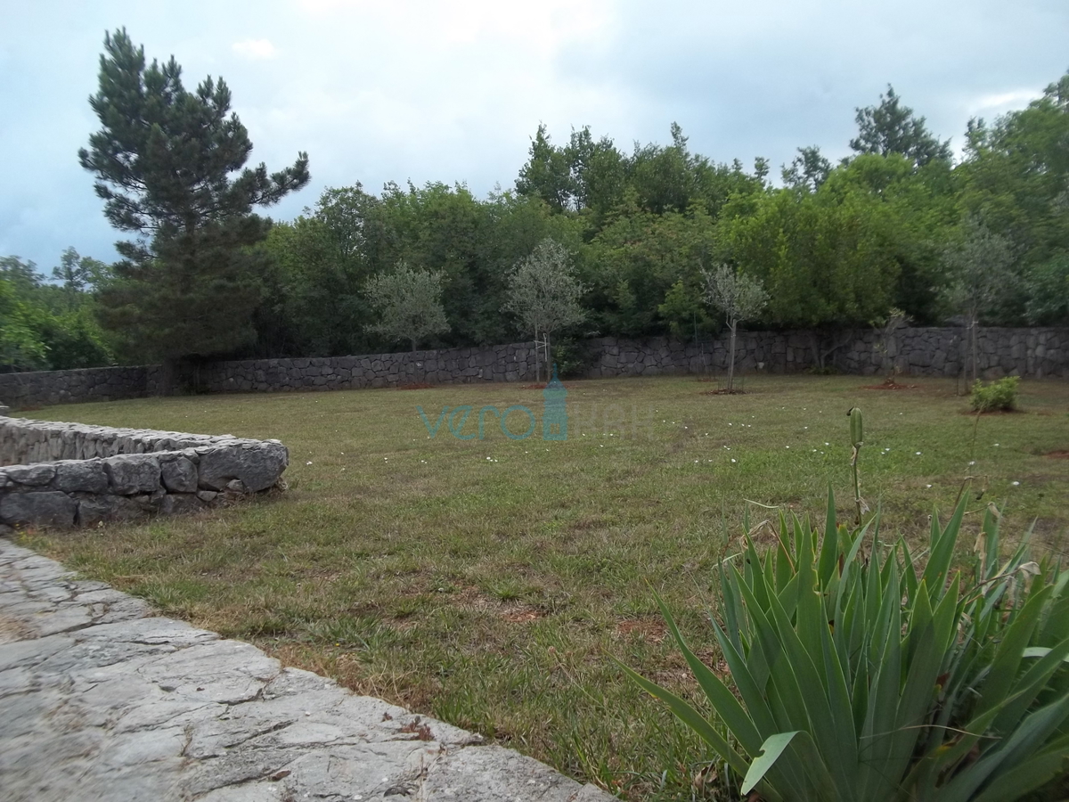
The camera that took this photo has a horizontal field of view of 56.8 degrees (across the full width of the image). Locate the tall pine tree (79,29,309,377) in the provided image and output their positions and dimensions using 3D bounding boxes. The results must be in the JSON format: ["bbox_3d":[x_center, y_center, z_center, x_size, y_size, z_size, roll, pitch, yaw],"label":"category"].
[{"bbox_3d":[-9.482,-5.280,27.500,6.268,10.139,5.767,-1,3,0],"label":"tall pine tree"}]

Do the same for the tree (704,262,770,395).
[{"bbox_3d":[3.578,-1.309,17.600,1.151,2.253,1.116,-1,3,0],"label":"tree"}]

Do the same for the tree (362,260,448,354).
[{"bbox_3d":[-3.105,-1.882,24.000,2.035,2.964,1.974,-1,3,0],"label":"tree"}]

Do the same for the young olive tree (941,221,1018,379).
[{"bbox_3d":[7.010,-1.512,15.600,1.158,2.700,1.123,-1,3,0],"label":"young olive tree"}]

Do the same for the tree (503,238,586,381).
[{"bbox_3d":[0.202,-1.774,19.490,1.652,2.873,1.569,-3,4,1],"label":"tree"}]

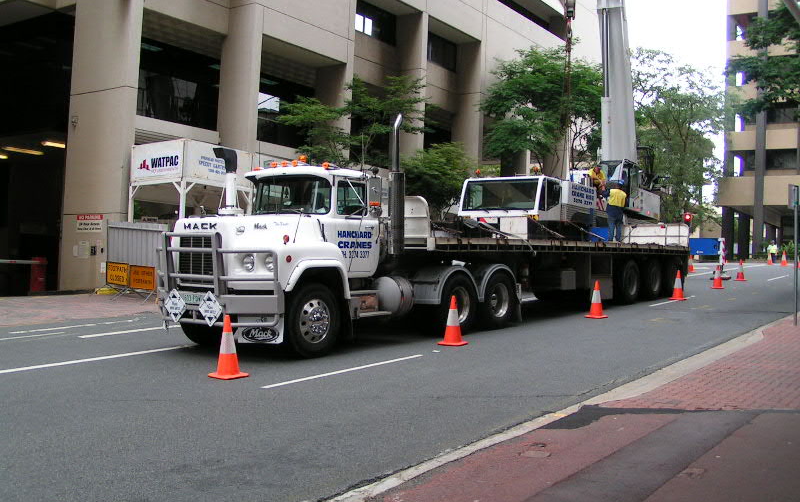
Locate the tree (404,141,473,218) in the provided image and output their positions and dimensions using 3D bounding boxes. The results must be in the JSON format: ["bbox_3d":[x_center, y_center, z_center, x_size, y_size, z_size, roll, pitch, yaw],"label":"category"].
[{"bbox_3d":[1.324,-1.483,31.000,2.900,4.770,2.900,1,-2,34],"label":"tree"}]

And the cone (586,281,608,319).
[{"bbox_3d":[3.781,0.922,16.854,0.370,0.700,0.370,2,-1,-44],"label":"cone"}]

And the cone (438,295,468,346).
[{"bbox_3d":[0.783,1.008,12.784,0.370,0.700,0.370,1,-1,26],"label":"cone"}]

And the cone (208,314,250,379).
[{"bbox_3d":[-1.955,1.089,10.073,0.370,0.700,0.370,1,-1,27],"label":"cone"}]

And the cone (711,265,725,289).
[{"bbox_3d":[9.552,0.777,26.404,0.370,0.700,0.370,1,-1,28],"label":"cone"}]

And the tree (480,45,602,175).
[{"bbox_3d":[6.166,-4.146,38.000,5.600,9.490,5.600,1,-2,34],"label":"tree"}]

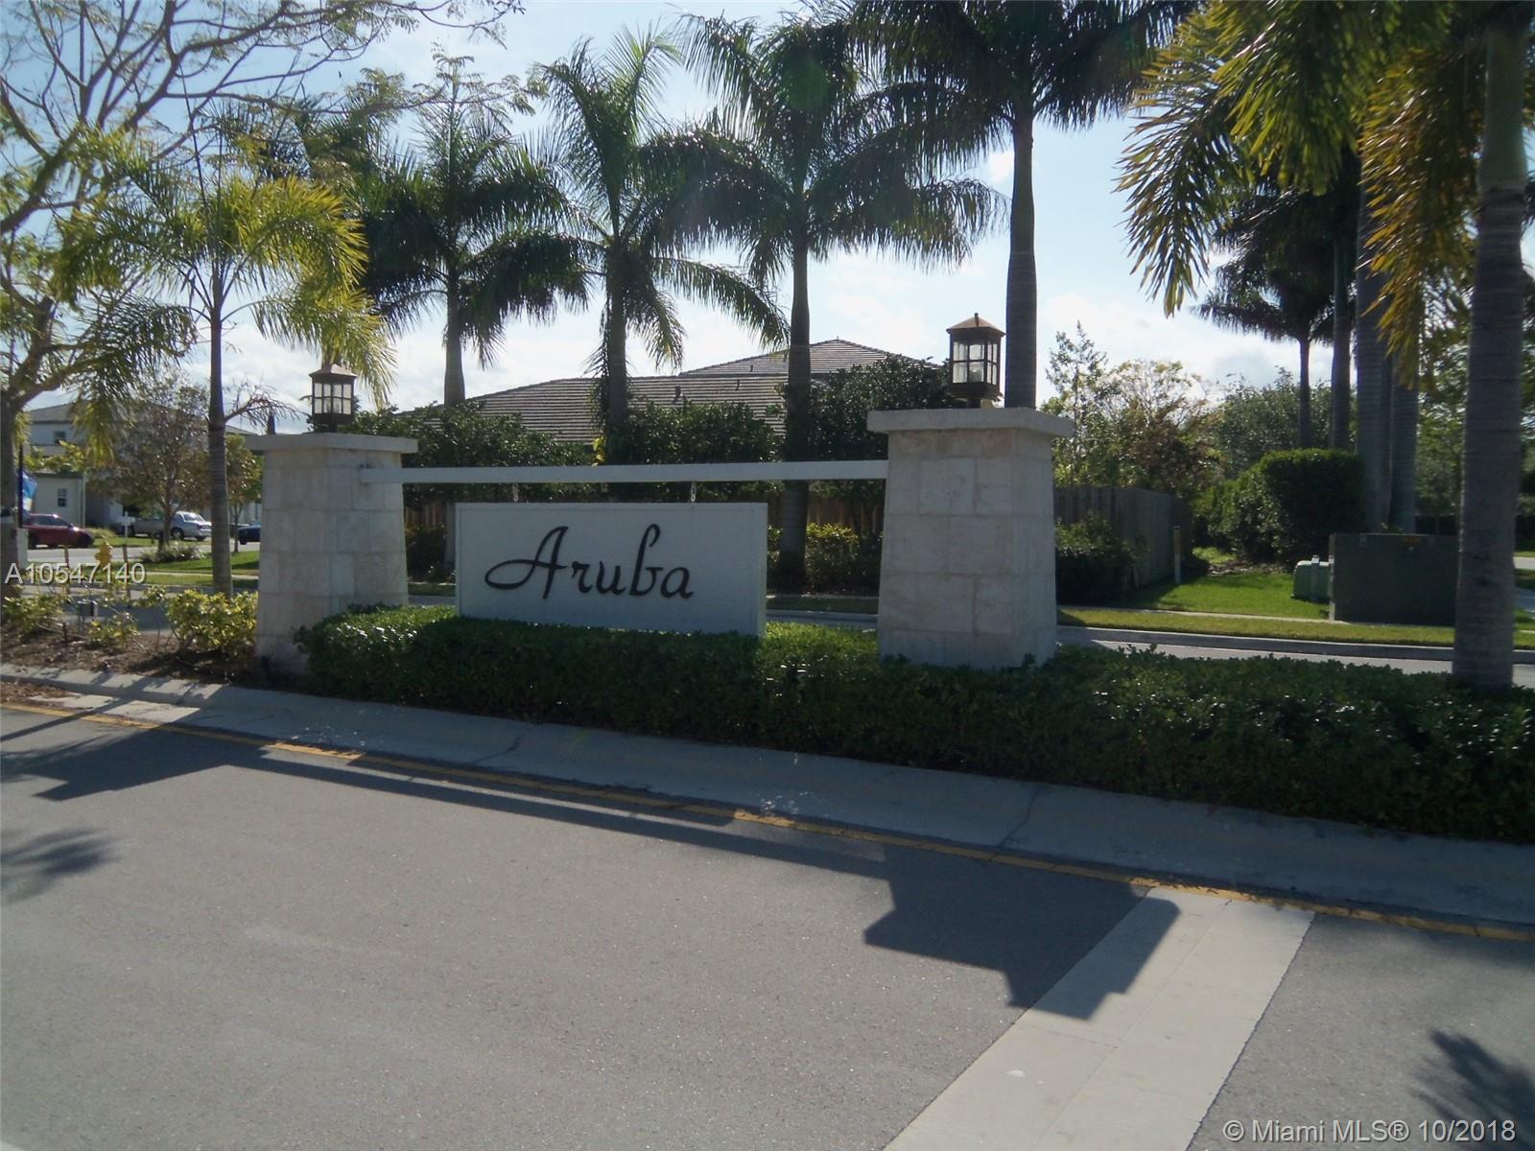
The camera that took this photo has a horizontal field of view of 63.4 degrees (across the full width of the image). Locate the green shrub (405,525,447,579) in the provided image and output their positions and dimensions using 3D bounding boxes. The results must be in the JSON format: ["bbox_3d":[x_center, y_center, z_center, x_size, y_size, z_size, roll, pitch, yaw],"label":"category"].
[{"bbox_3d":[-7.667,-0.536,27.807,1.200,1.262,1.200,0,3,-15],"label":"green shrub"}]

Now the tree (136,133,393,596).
[{"bbox_3d":[-5.056,-1.859,12.331,2.600,4.986,2.500,-1,3,-22],"label":"tree"}]

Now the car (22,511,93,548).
[{"bbox_3d":[-29.958,-1.879,50.265,1.820,1.460,4.500,3,3,38],"label":"car"}]

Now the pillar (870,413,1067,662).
[{"bbox_3d":[1.246,-0.022,7.607,0.950,1.891,0.950,2,3,30],"label":"pillar"}]

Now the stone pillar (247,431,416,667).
[{"bbox_3d":[-3.377,-0.183,9.696,0.891,1.774,0.891,2,3,30],"label":"stone pillar"}]

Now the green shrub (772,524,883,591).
[{"bbox_3d":[1.125,-0.347,24.008,2.200,1.322,1.300,2,3,30],"label":"green shrub"}]

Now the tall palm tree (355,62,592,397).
[{"bbox_3d":[-6.413,-5.346,25.978,5.100,10.562,5.100,1,3,0],"label":"tall palm tree"}]

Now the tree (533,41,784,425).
[{"bbox_3d":[-2.355,-5.559,26.079,5.200,11.562,5.000,0,3,-5],"label":"tree"}]

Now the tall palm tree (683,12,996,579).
[{"bbox_3d":[1.058,-4.778,21.997,5.900,9.943,5.700,1,3,0],"label":"tall palm tree"}]

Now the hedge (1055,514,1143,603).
[{"bbox_3d":[5.581,-0.296,21.206,1.750,1.475,1.400,2,3,30],"label":"hedge"}]

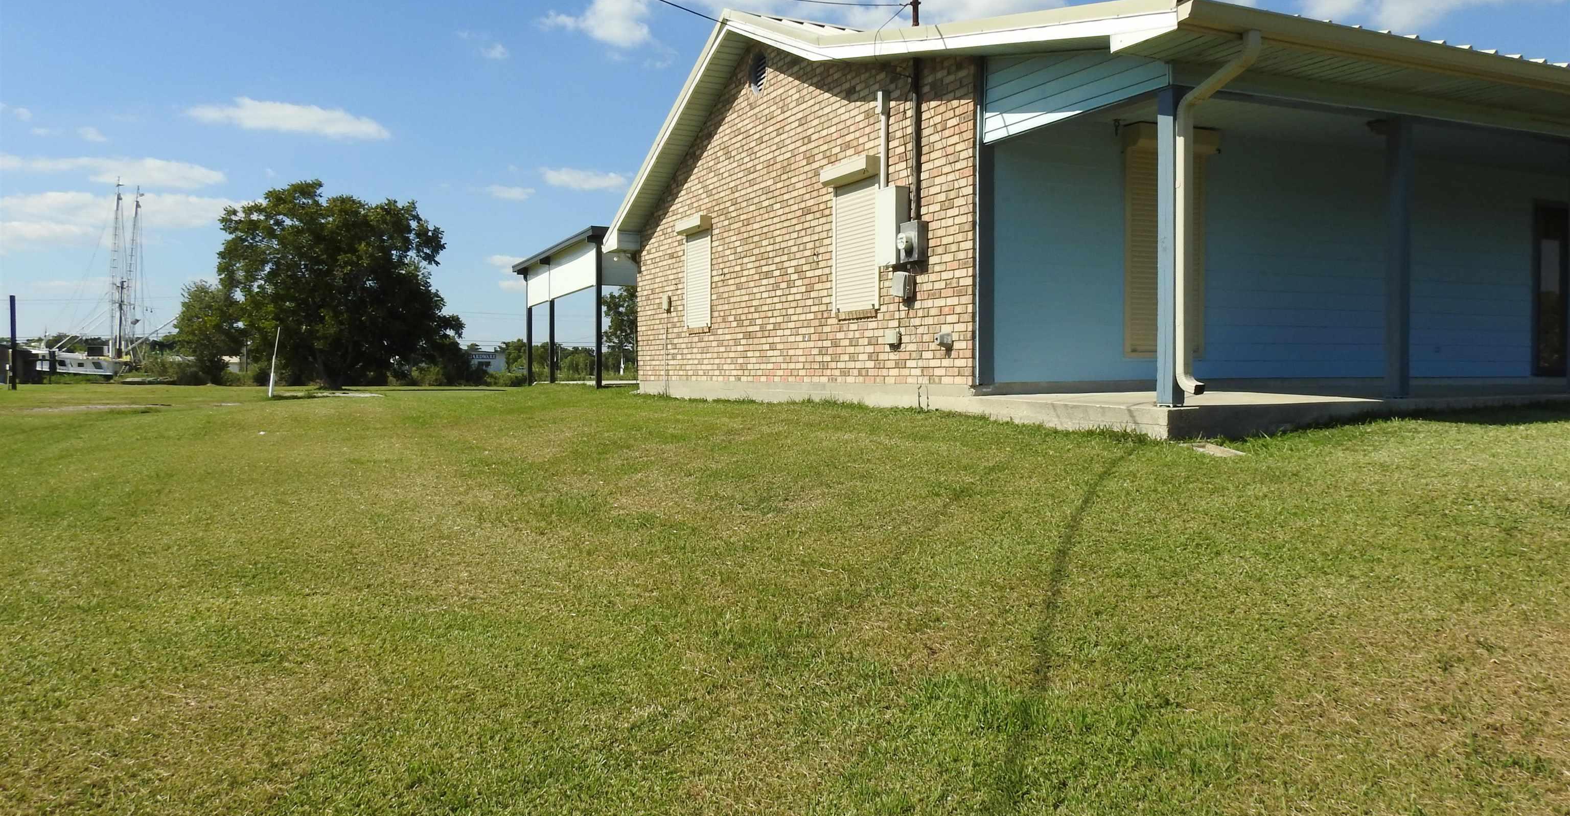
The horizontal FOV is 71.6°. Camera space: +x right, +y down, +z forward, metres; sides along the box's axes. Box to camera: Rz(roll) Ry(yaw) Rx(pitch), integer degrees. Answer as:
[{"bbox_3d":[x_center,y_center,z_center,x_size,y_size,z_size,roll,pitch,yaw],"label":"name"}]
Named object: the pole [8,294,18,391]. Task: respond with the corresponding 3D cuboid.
[{"bbox_3d":[-40.430,-3.404,57.000,0.290,5.050,0.290,-2,2,-26],"label":"pole"}]

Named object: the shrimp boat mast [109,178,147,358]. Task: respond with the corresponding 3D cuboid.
[{"bbox_3d":[-56.167,-11.684,93.000,1.900,15.400,2.000,-1,2,0],"label":"shrimp boat mast"}]

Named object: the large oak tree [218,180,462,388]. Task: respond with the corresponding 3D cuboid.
[{"bbox_3d":[-20.860,-5.775,51.000,9.800,9.750,9.800,-2,2,-26],"label":"large oak tree"}]

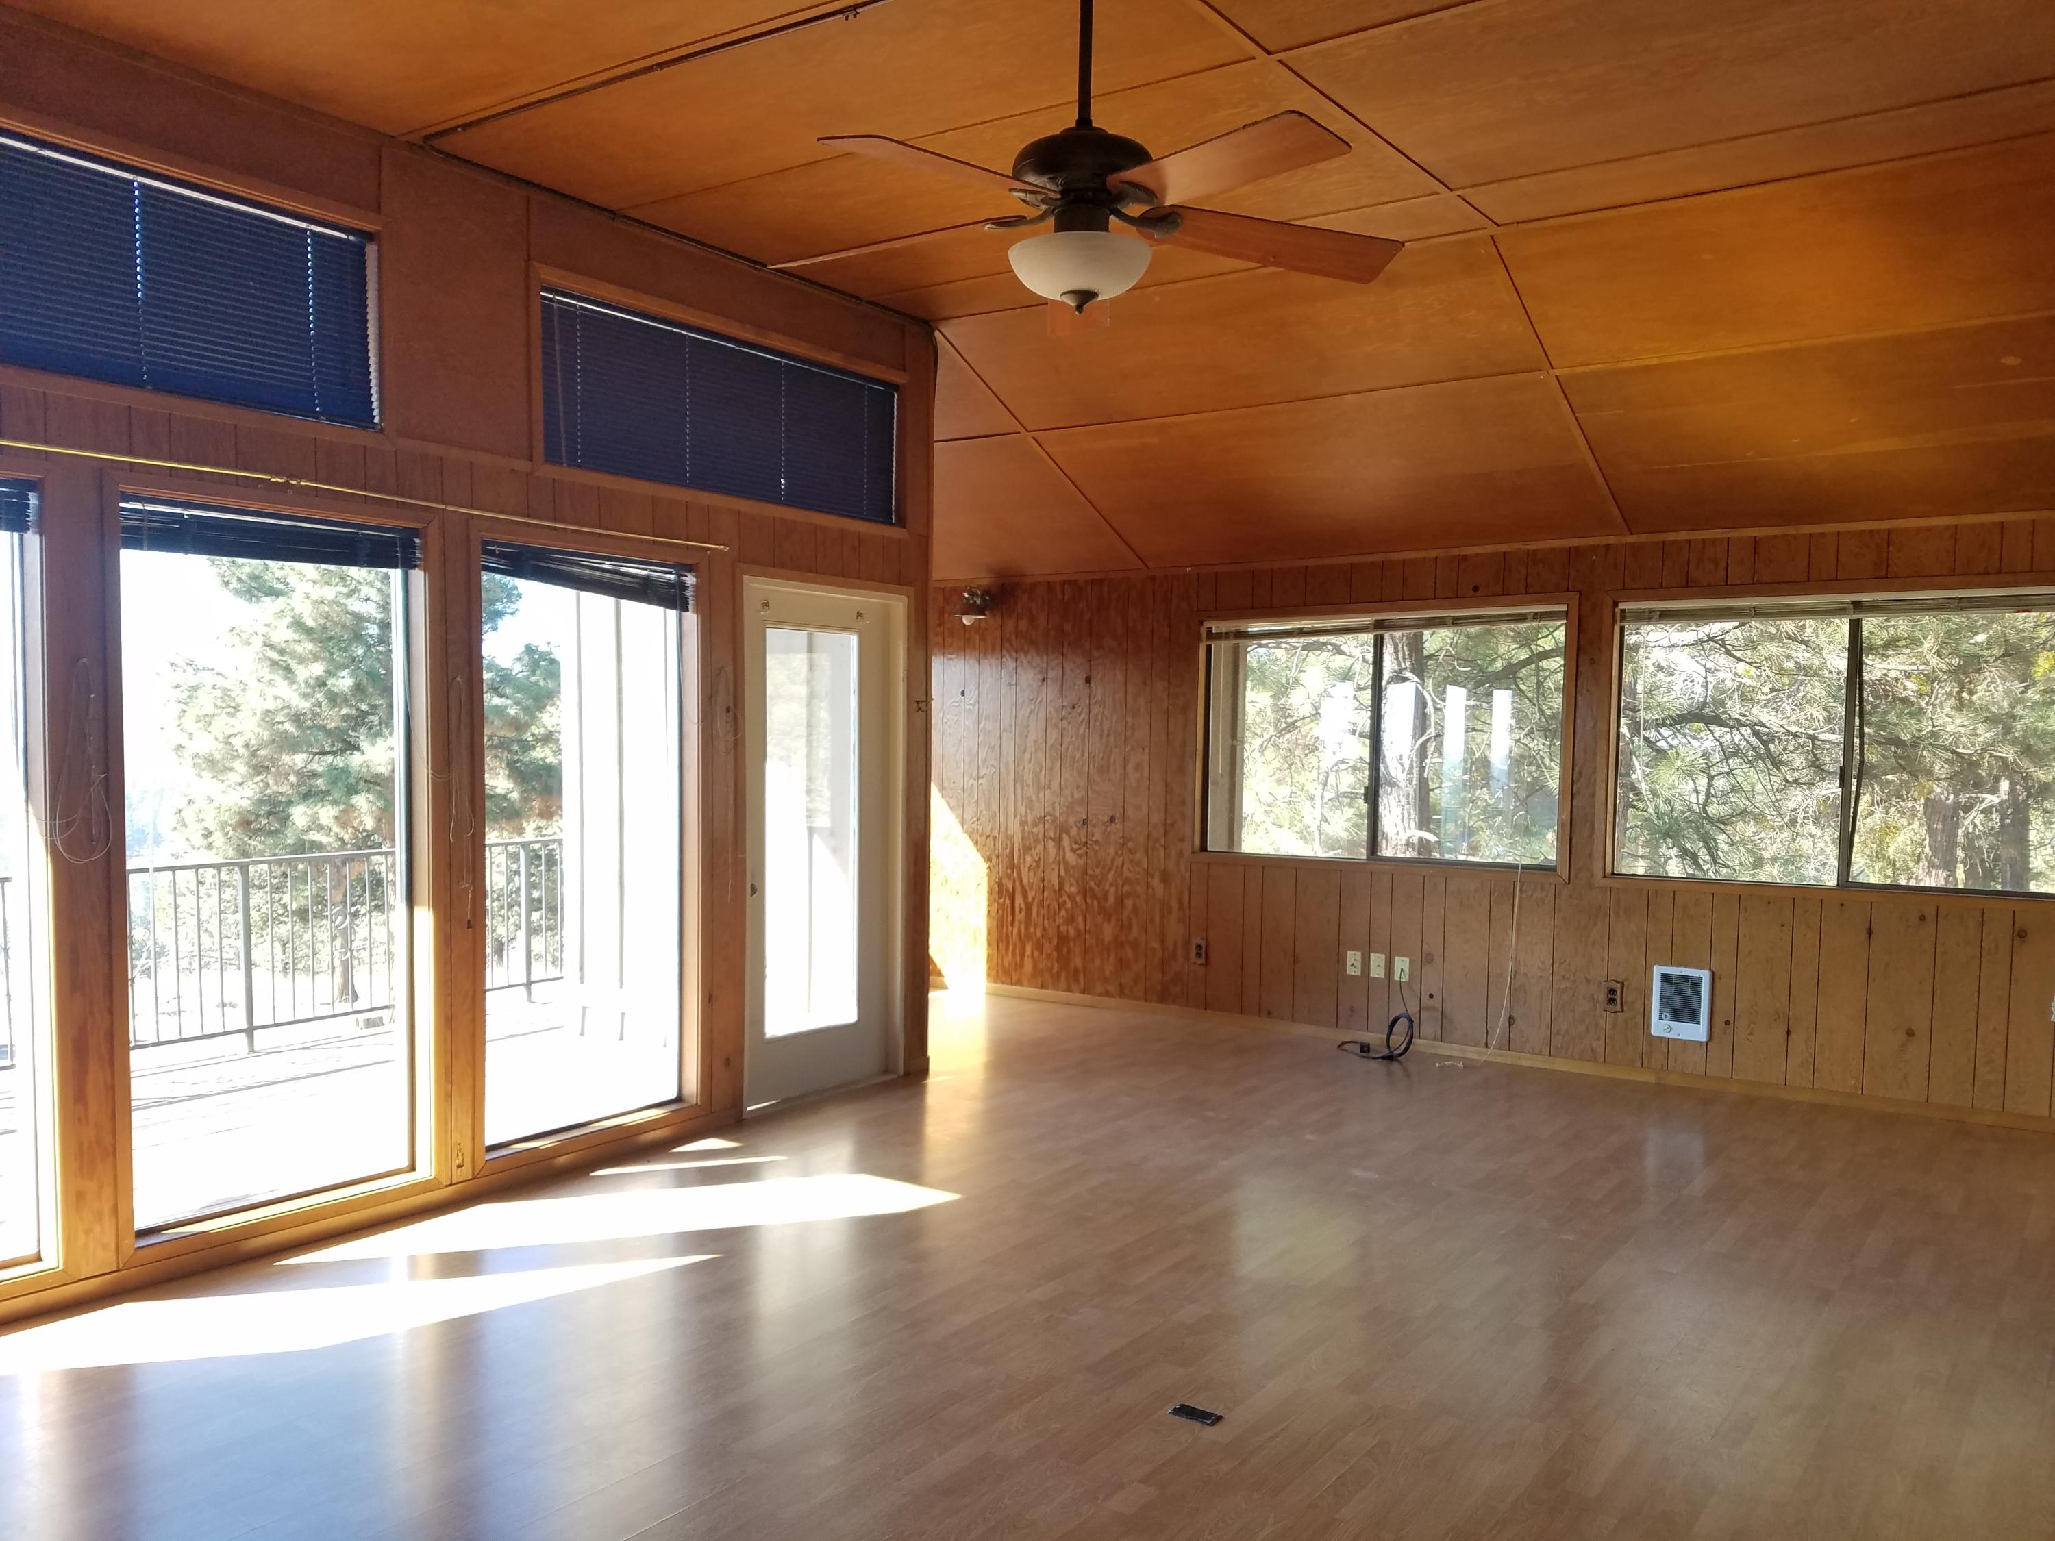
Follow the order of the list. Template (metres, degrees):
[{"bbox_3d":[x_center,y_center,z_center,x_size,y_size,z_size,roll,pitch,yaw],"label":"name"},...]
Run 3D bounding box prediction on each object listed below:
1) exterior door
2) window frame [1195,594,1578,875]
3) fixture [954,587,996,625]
[{"bbox_3d":[-0.853,0.302,6.375,0.070,2.050,0.940,1,2,34],"label":"exterior door"},{"bbox_3d":[1.670,-0.156,7.468,1.920,1.310,0.100,1,2,34],"label":"window frame"},{"bbox_3d":[-0.306,-0.931,8.619,0.180,0.210,0.220,1,2,34],"label":"fixture"}]

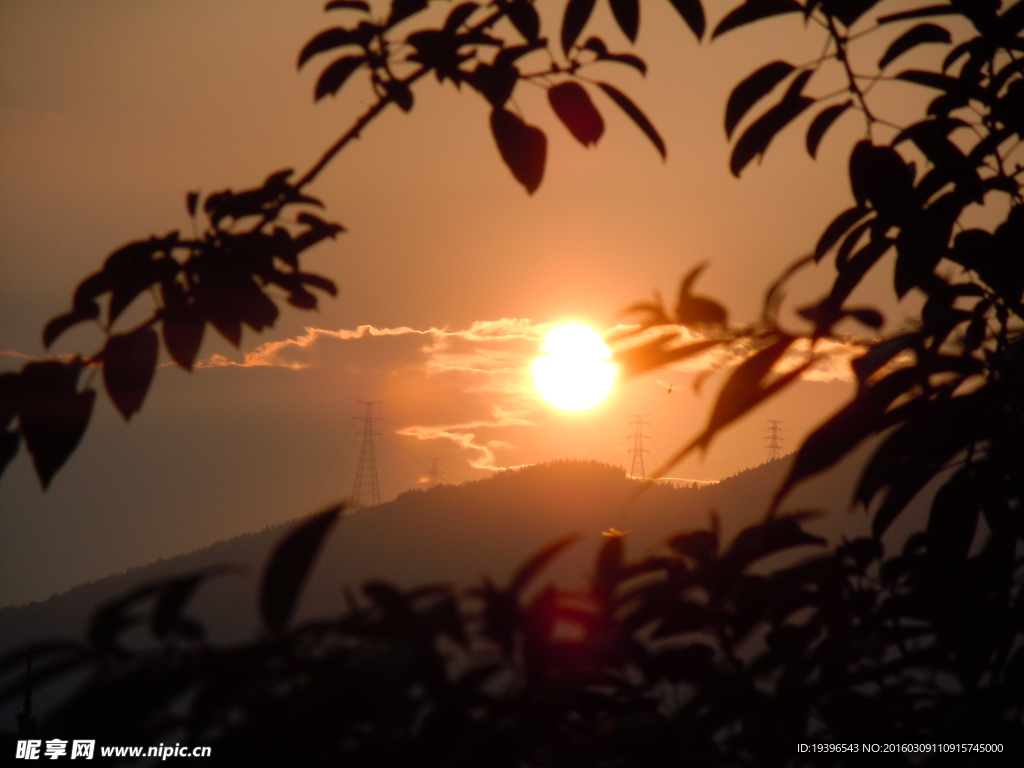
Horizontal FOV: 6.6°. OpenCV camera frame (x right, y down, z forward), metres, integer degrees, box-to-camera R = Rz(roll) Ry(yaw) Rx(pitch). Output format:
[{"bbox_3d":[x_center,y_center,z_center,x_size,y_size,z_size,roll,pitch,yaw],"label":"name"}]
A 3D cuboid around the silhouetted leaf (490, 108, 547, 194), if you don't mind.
[{"bbox_3d":[0.006,-0.223,8.500,0.047,0.089,0.022,-22,1,1],"label":"silhouetted leaf"}]

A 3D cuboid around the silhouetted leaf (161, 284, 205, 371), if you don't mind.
[{"bbox_3d":[-0.316,-0.055,8.500,0.040,0.083,0.020,-6,1,-2],"label":"silhouetted leaf"}]

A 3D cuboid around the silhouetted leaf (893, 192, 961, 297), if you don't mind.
[{"bbox_3d":[0.343,-0.116,7.400,0.047,0.087,0.030,15,0,0],"label":"silhouetted leaf"}]

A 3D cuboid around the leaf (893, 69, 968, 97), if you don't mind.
[{"bbox_3d":[0.349,-0.252,7.400,0.058,0.017,0.035,14,0,0],"label":"leaf"}]

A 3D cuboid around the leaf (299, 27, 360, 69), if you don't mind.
[{"bbox_3d":[-0.155,-0.283,7.500,0.053,0.023,0.035,-27,0,0],"label":"leaf"}]

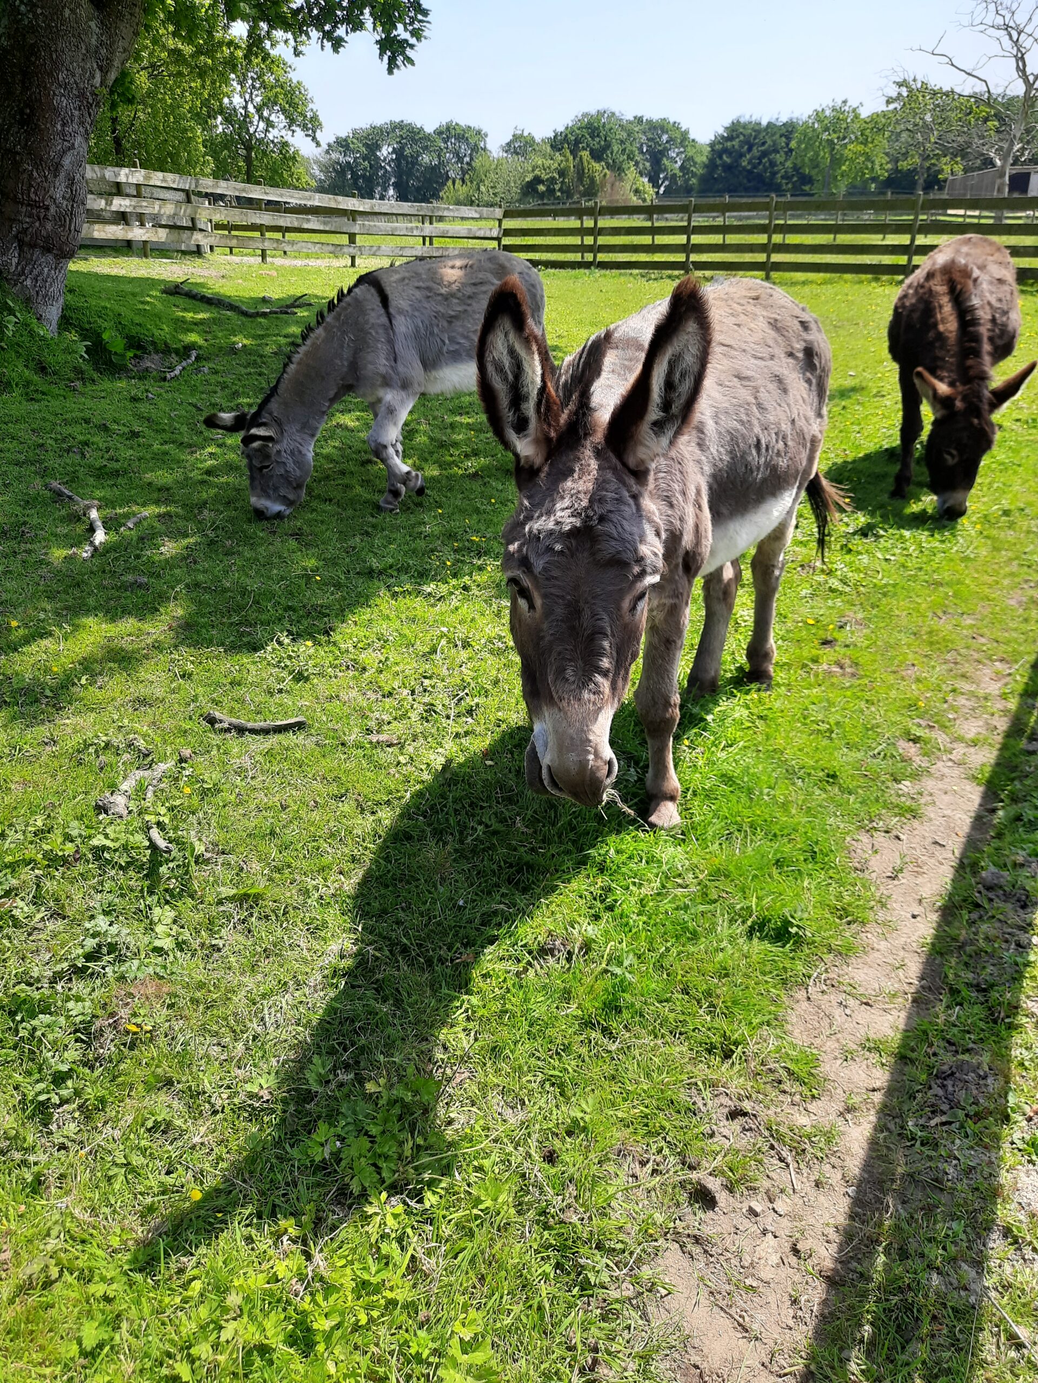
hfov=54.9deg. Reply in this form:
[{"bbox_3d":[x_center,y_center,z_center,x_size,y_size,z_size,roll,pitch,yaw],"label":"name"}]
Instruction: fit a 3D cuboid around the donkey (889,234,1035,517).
[{"bbox_3d":[2.145,-1.618,4.956,0.586,1.172,1.360,8,26,17],"label":"donkey"}]

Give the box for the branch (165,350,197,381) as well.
[{"bbox_3d":[-2.654,-2.565,7.850,0.120,0.100,0.650,-1,25,-3],"label":"branch"}]

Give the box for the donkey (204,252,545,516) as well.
[{"bbox_3d":[-0.578,-1.426,4.631,1.517,1.140,0.502,-14,28,-27],"label":"donkey"}]

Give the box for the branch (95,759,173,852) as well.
[{"bbox_3d":[-0.946,0.259,2.449,0.185,0.070,0.380,-7,26,-15],"label":"branch"}]

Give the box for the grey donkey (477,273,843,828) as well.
[{"bbox_3d":[0.345,-0.278,2.199,0.544,1.255,1.737,9,26,19],"label":"grey donkey"}]

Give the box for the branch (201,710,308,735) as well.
[{"bbox_3d":[-0.746,0.090,2.820,0.300,0.055,0.075,0,25,0],"label":"branch"}]

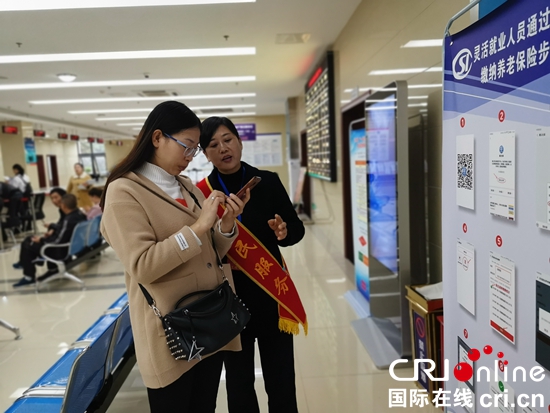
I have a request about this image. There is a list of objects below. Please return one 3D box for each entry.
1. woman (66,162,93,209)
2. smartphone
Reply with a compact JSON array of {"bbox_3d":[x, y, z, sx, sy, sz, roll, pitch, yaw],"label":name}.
[{"bbox_3d":[-3.718,-0.072,8.280,0.480,1.550,0.340,-5,6,-18],"label":"woman"},{"bbox_3d":[-0.104,-0.050,1.460,0.150,0.009,0.074,-46,-9,12],"label":"smartphone"}]

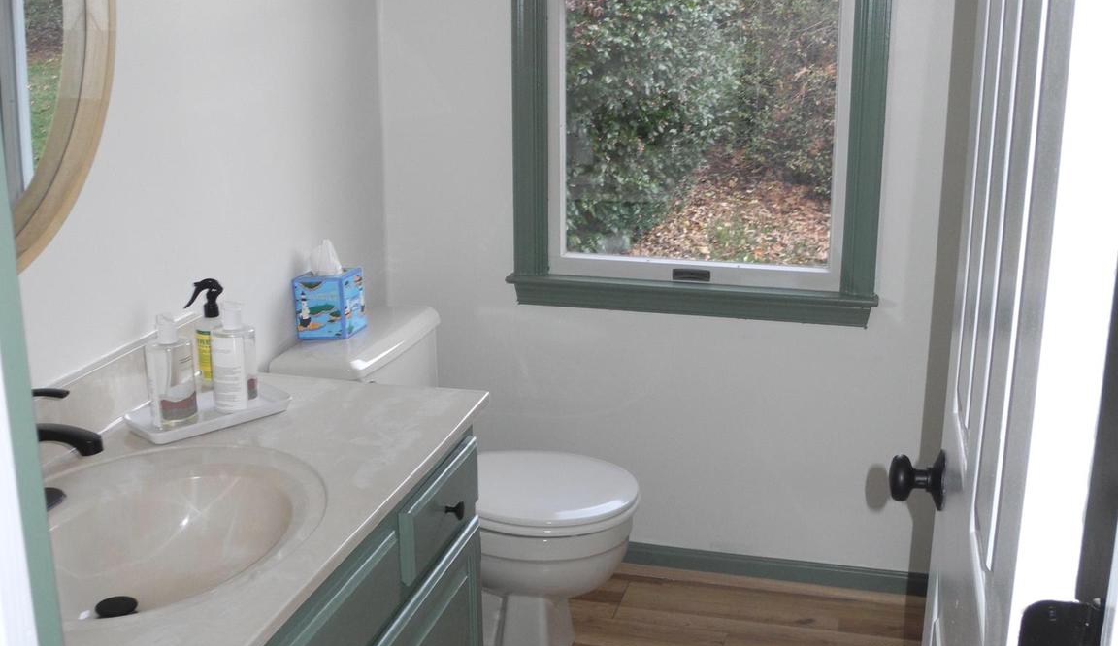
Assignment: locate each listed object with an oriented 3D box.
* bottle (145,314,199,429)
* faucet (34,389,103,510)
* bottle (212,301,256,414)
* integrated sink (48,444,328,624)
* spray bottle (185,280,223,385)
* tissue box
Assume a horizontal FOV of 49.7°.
[{"bbox_3d":[-0.616,0.071,1.913,0.067,0.176,0.046,-8,17,-26],"label":"bottle"},{"bbox_3d":[-0.667,0.167,1.580,0.161,0.177,0.156,4,16,14],"label":"faucet"},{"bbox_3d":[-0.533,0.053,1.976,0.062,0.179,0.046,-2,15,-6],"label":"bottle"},{"bbox_3d":[-0.540,0.327,1.589,0.446,0.137,0.560,4,16,14],"label":"integrated sink"},{"bbox_3d":[-0.613,0.016,2.093,0.086,0.189,0.060,-8,17,-26],"label":"spray bottle"},{"bbox_3d":[-0.501,-0.047,2.645,0.108,0.132,0.109,6,16,20],"label":"tissue box"}]

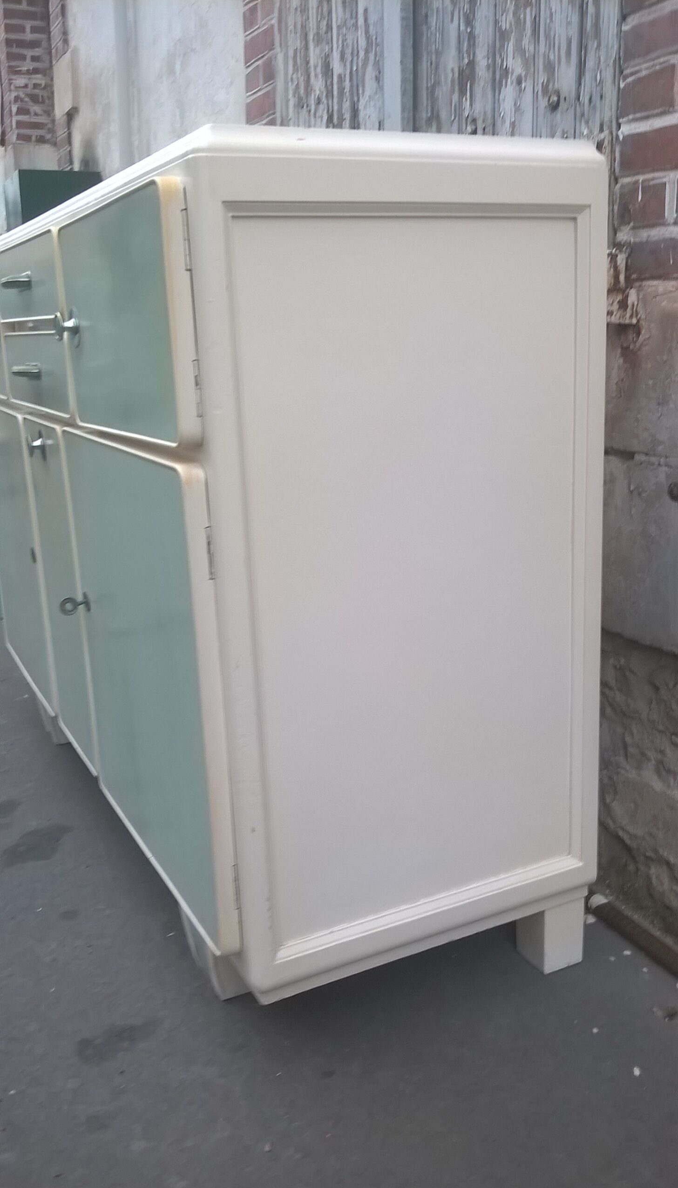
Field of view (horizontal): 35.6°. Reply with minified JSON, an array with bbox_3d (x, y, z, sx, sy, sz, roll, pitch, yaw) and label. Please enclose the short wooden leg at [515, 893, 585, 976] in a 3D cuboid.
[{"bbox_3d":[0.281,0.440,1.410,0.061,0.098,0.059,-10,16,-25],"label":"short wooden leg"}]

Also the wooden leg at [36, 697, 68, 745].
[{"bbox_3d":[-0.600,0.260,2.267,0.081,0.098,0.087,-10,16,-25],"label":"wooden leg"}]

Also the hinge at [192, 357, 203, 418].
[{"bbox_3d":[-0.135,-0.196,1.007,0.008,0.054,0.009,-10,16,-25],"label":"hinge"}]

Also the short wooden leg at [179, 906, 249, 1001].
[{"bbox_3d":[-0.154,0.465,1.393,0.082,0.098,0.085,-10,16,-25],"label":"short wooden leg"}]

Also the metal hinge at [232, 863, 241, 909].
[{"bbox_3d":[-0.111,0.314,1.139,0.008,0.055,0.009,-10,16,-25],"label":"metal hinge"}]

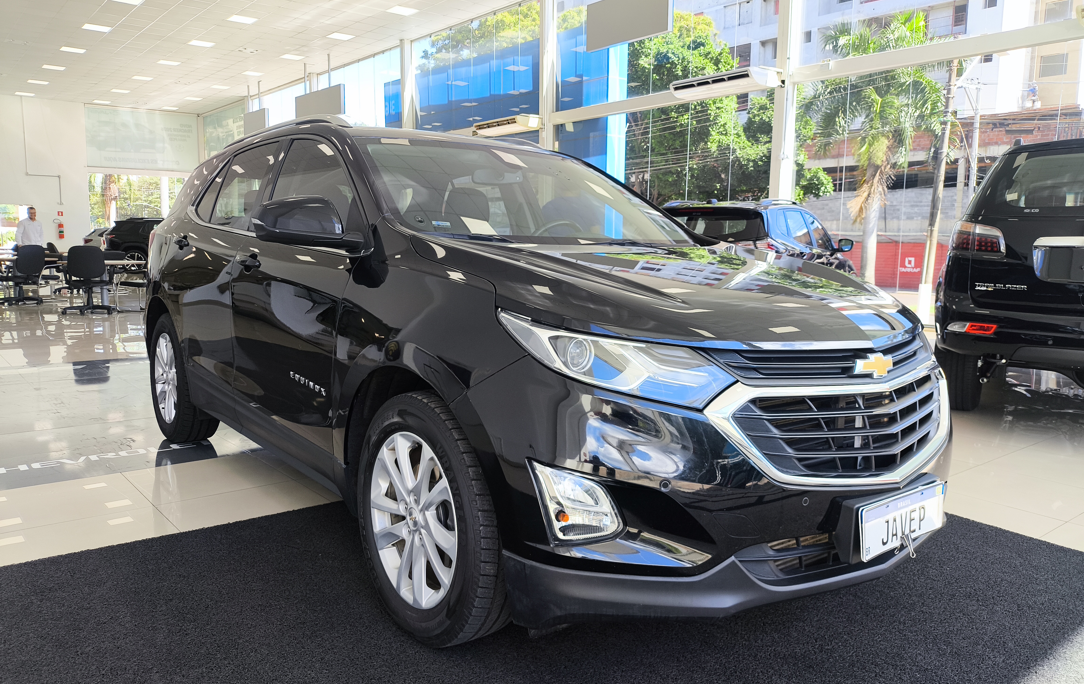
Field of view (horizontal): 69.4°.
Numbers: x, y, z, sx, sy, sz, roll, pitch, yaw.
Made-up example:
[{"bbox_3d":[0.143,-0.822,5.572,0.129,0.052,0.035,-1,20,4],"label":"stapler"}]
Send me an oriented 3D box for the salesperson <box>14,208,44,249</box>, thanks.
[{"bbox_3d":[-10.947,-2.012,16.757,0.310,1.720,0.540,8,11,43],"label":"salesperson"}]

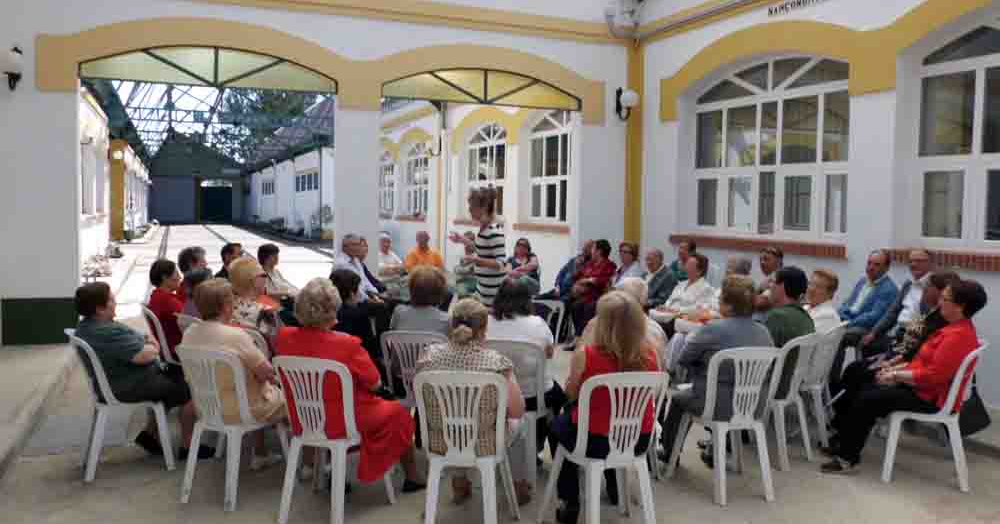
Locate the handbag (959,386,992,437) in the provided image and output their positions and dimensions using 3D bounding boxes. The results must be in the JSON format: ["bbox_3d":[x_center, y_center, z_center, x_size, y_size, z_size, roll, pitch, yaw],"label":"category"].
[{"bbox_3d":[2.804,0.880,4.420,0.130,0.290,0.290,4,6,41],"label":"handbag"}]

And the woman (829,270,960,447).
[{"bbox_3d":[2.591,0.639,4.945,0.900,1.160,0.500,1,5,12],"label":"woman"}]

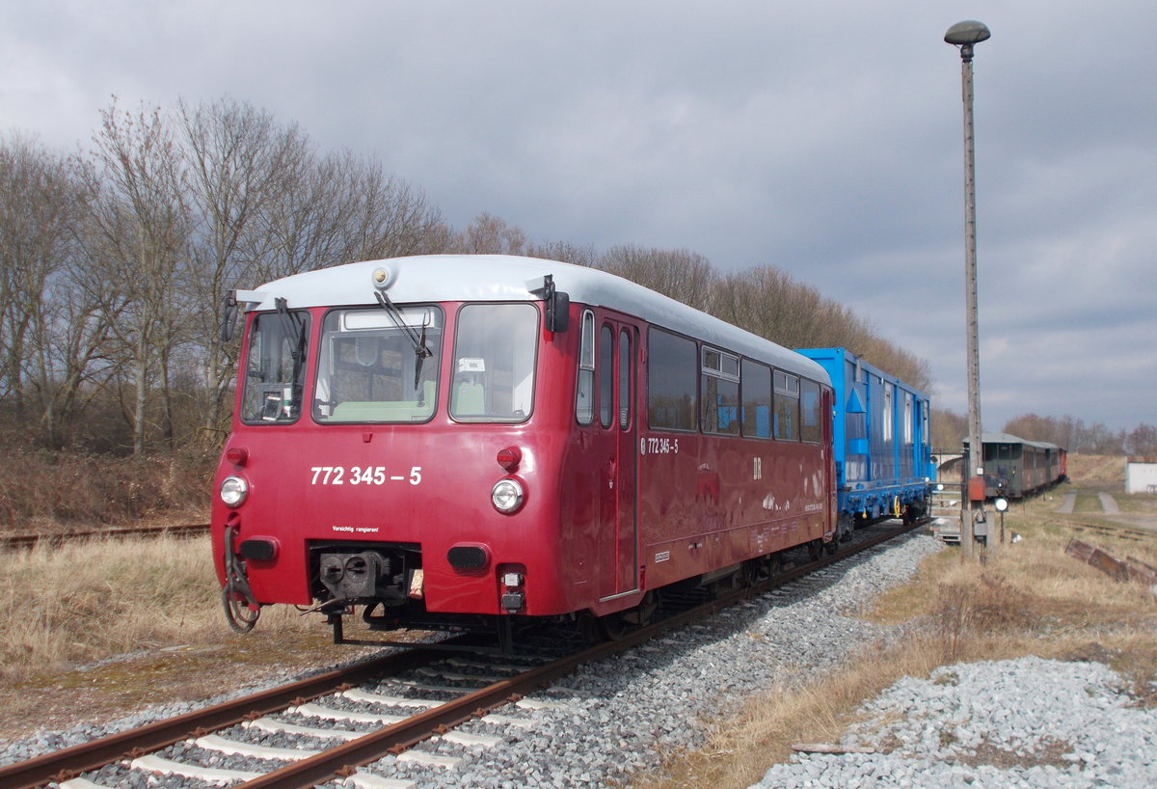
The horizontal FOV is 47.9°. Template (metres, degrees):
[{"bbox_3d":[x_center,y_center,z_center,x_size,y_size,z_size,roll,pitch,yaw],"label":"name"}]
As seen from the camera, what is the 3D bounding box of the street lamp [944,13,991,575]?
[{"bbox_3d":[6.170,-1.600,20.400,0.710,8.660,0.710,0,-3,0],"label":"street lamp"}]

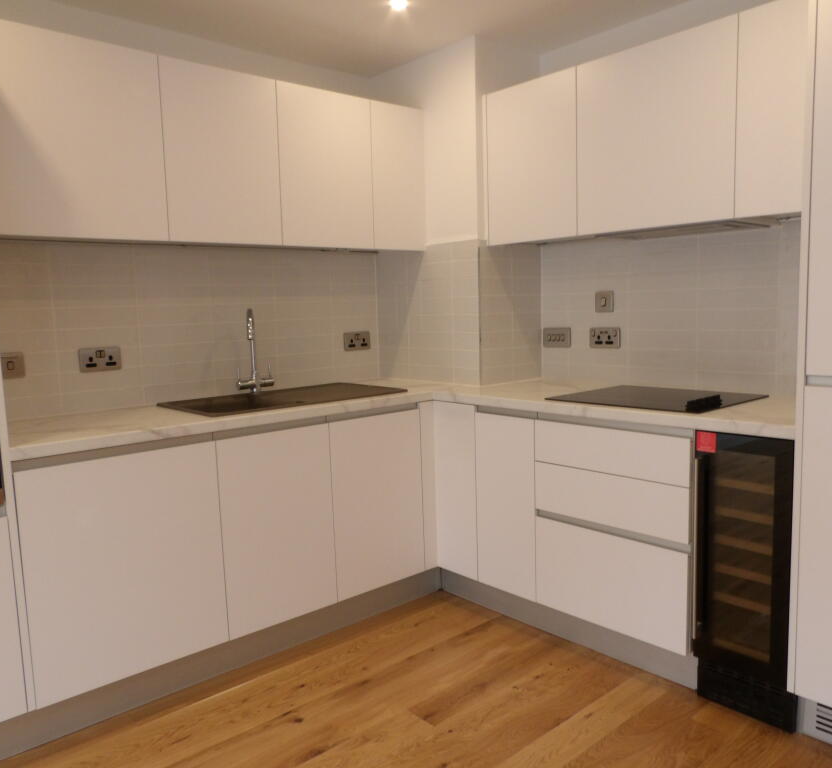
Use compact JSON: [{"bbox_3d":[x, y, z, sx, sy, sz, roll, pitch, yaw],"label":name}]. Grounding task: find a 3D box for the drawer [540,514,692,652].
[{"bbox_3d":[0.656,0.670,2.435,0.020,0.330,0.593,-7,8,-41],"label":"drawer"}]

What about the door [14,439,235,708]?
[{"bbox_3d":[-0.879,0.559,2.195,0.598,0.690,0.020,-7,8,-41],"label":"door"}]

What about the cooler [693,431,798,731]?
[{"bbox_3d":[1.143,0.550,2.238,0.570,0.863,0.295,-7,8,-41],"label":"cooler"}]

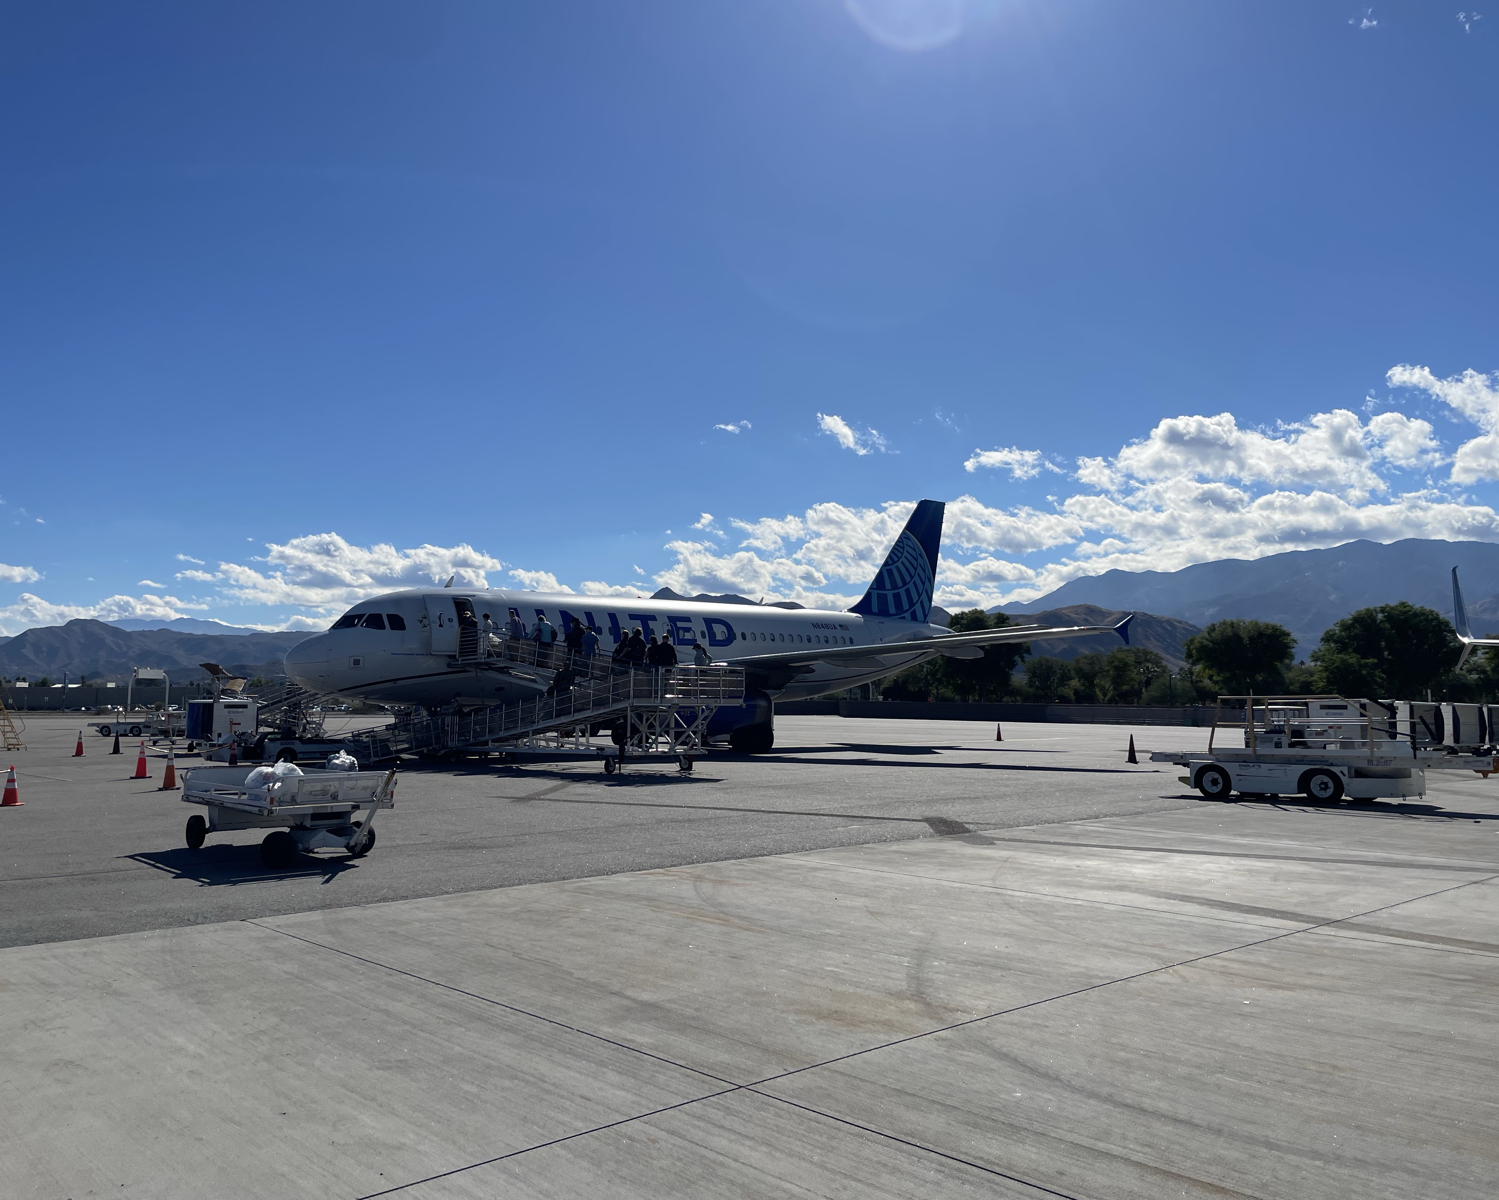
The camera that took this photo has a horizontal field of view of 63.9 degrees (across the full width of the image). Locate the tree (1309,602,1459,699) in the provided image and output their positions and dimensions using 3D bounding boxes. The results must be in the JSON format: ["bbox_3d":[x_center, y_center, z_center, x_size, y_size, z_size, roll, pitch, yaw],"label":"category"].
[{"bbox_3d":[62.169,5.825,117.888,12.910,11.280,12.260,-3,-6,28],"label":"tree"}]

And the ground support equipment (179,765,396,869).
[{"bbox_3d":[-5.395,2.433,13.965,1.450,1.020,3.450,4,-7,-41],"label":"ground support equipment"}]

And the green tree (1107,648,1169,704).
[{"bbox_3d":[42.533,8.835,131.695,6.520,7.400,6.190,-2,-5,18],"label":"green tree"}]

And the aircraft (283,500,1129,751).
[{"bbox_3d":[-2.060,0.088,48.780,33.840,11.760,34.100,4,-7,-43],"label":"aircraft"}]

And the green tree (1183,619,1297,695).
[{"bbox_3d":[49.326,6.849,120.821,10.700,9.800,10.170,-3,-5,22],"label":"green tree"}]

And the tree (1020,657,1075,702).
[{"bbox_3d":[34.147,9.736,137.646,5.840,6.440,5.540,-2,-5,14],"label":"tree"}]

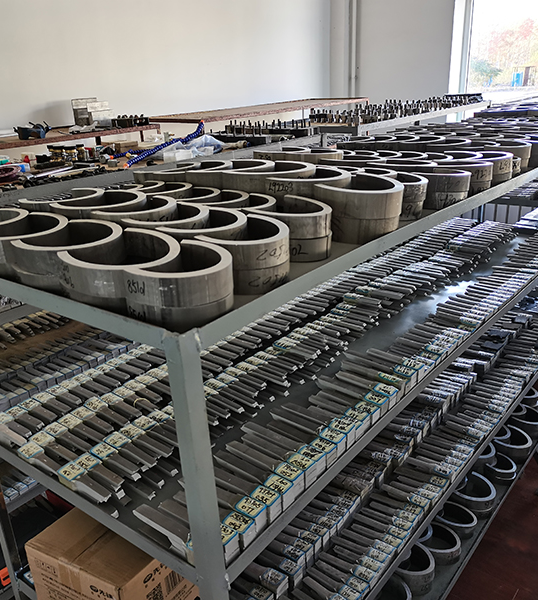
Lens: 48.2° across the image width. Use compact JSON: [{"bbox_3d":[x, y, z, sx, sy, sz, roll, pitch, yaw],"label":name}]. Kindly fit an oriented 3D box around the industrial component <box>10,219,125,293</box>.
[{"bbox_3d":[-0.319,-0.070,1.002,0.178,0.079,0.190,8,23,28],"label":"industrial component"}]

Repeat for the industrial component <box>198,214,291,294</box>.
[{"bbox_3d":[-0.020,-0.075,0.966,0.131,0.079,0.188,8,23,28],"label":"industrial component"}]

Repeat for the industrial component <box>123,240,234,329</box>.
[{"bbox_3d":[-0.104,-0.020,0.828,0.138,0.079,0.168,8,23,28],"label":"industrial component"}]

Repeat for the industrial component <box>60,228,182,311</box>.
[{"bbox_3d":[-0.199,-0.040,0.899,0.185,0.079,0.201,8,23,28],"label":"industrial component"}]

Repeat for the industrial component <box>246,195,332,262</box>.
[{"bbox_3d":[0.053,-0.137,1.124,0.164,0.079,0.176,8,23,28],"label":"industrial component"}]

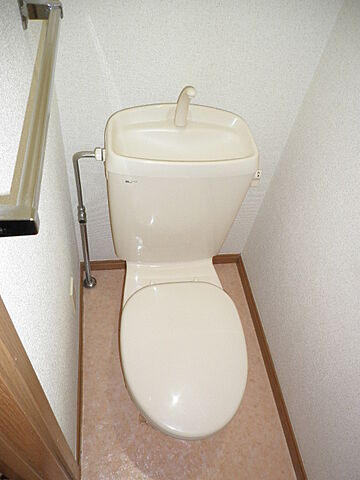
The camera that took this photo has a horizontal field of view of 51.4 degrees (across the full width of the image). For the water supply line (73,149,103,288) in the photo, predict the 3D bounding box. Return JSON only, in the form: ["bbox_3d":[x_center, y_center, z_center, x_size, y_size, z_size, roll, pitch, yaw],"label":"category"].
[{"bbox_3d":[-0.327,-0.038,1.385,0.113,0.738,0.057,-2,52,-10],"label":"water supply line"}]

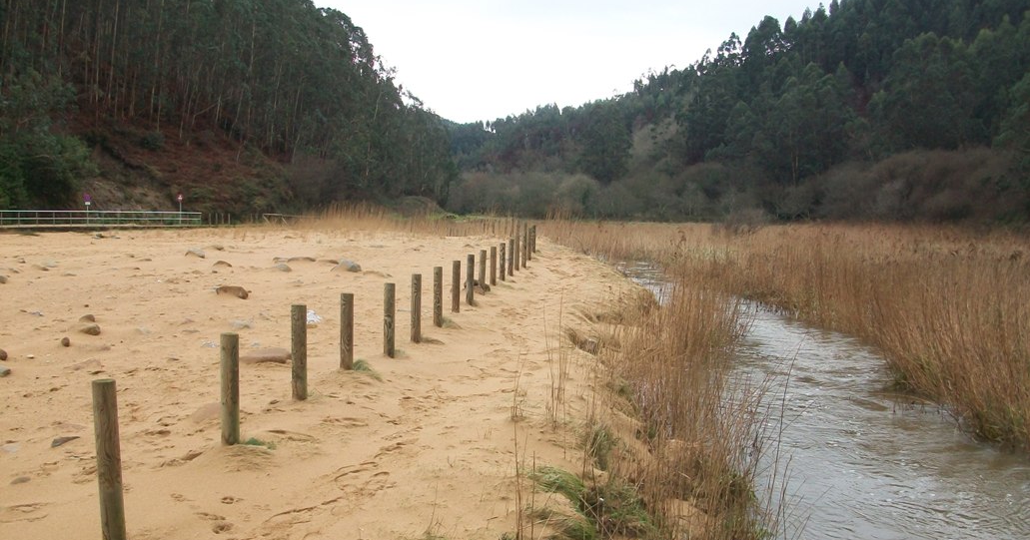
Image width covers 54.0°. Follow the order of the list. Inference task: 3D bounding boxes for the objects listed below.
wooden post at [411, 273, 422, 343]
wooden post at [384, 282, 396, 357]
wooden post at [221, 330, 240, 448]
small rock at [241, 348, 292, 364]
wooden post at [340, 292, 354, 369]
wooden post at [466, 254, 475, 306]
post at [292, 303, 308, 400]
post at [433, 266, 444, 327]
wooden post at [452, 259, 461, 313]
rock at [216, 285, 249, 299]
[{"bbox_3d":[-1.217,0.484,12.508,0.118,0.854,0.118,1,3,0],"label":"wooden post"},{"bbox_3d":[-1.363,0.554,11.013,0.118,0.807,0.118,1,3,0],"label":"wooden post"},{"bbox_3d":[-1.855,0.779,6.588,0.118,0.720,0.118,1,3,0],"label":"wooden post"},{"bbox_3d":[-2.435,0.836,9.900,0.520,0.120,0.340,1,3,0],"label":"small rock"},{"bbox_3d":[-1.575,0.580,9.489,0.118,0.714,0.118,1,3,0],"label":"wooden post"},{"bbox_3d":[-0.755,0.172,17.208,0.118,0.855,0.118,1,3,0],"label":"wooden post"},{"bbox_3d":[-1.681,0.645,7.896,0.118,0.739,0.118,1,3,0],"label":"post"},{"bbox_3d":[-1.064,0.377,14.062,0.118,0.837,0.118,1,3,0],"label":"post"},{"bbox_3d":[-0.899,0.261,15.556,0.118,0.799,0.118,1,3,0],"label":"wooden post"},{"bbox_3d":[-4.863,0.387,17.400,0.550,0.180,0.340,1,3,0],"label":"rock"}]

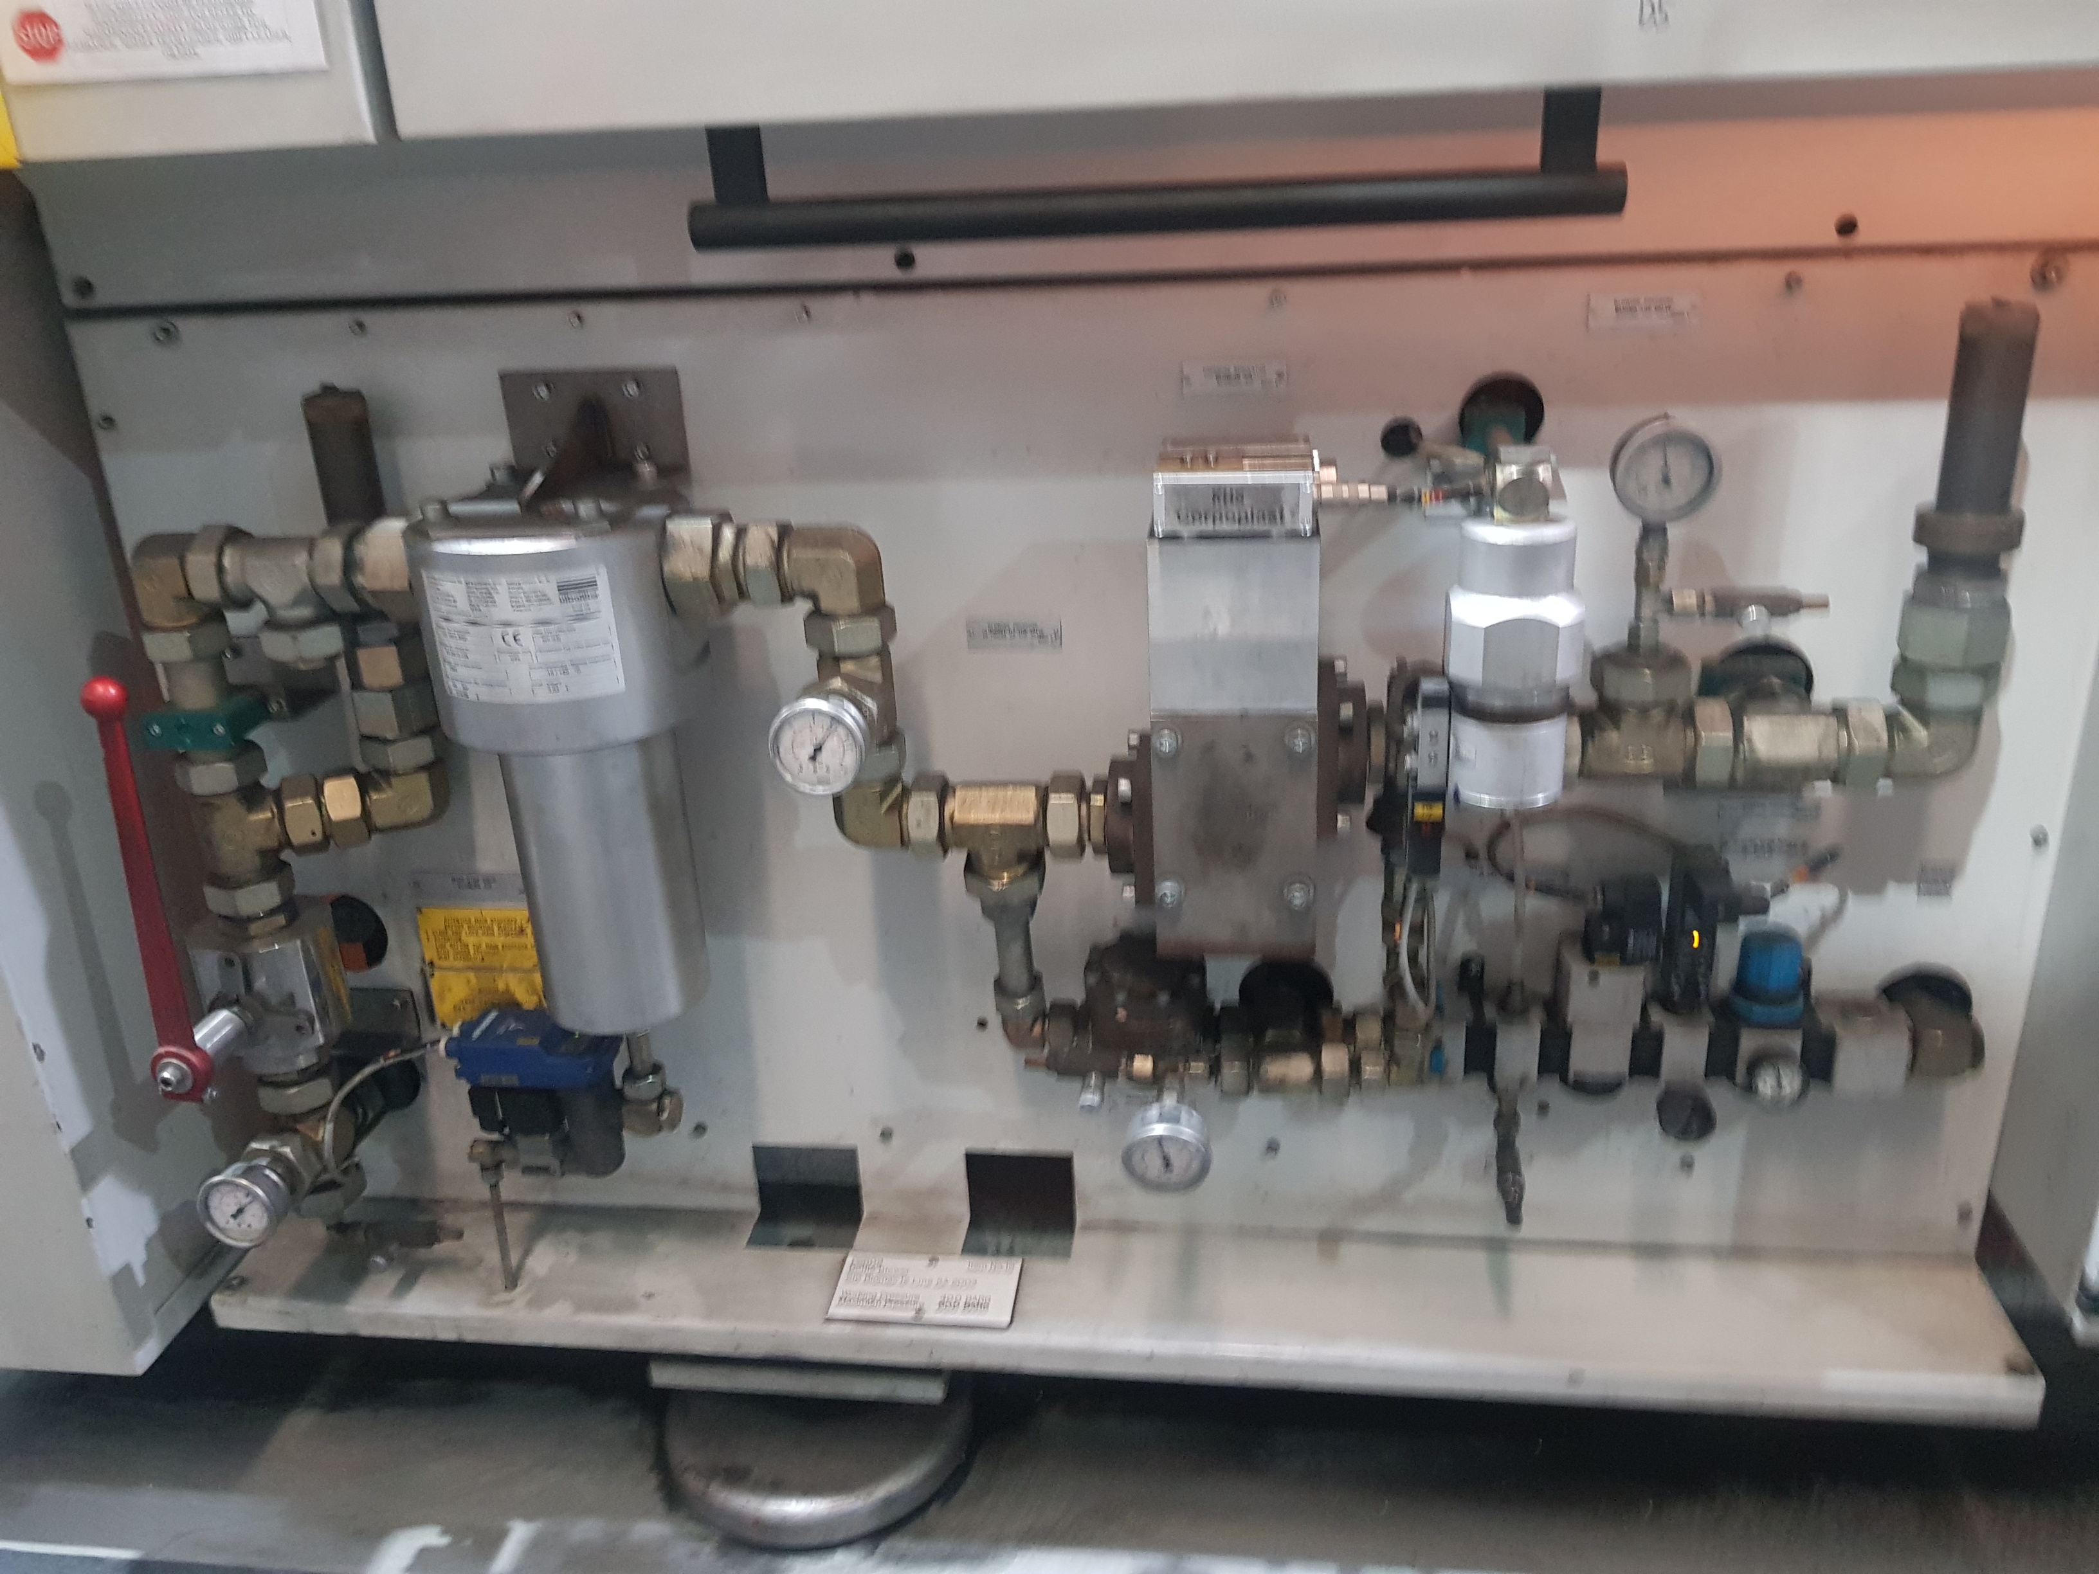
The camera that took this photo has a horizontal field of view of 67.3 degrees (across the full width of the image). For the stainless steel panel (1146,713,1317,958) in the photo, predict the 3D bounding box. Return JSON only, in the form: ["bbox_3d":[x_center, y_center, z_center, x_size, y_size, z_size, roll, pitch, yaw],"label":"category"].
[{"bbox_3d":[0.129,0.023,1.109,0.110,0.179,0.075,0,20,7],"label":"stainless steel panel"}]

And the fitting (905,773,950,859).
[{"bbox_3d":[-0.079,0.018,1.018,0.025,0.054,0.053,0,21,8],"label":"fitting"}]

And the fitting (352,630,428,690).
[{"bbox_3d":[-0.448,-0.086,1.070,0.047,0.030,0.047,0,22,8],"label":"fitting"}]

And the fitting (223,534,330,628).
[{"bbox_3d":[-0.519,-0.139,1.058,0.062,0.052,0.044,0,22,8],"label":"fitting"}]

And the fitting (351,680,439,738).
[{"bbox_3d":[-0.450,-0.053,1.086,0.053,0.032,0.051,0,21,8],"label":"fitting"}]

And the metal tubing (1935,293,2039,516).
[{"bbox_3d":[0.549,-0.220,0.924,0.038,0.115,0.038,0,22,8],"label":"metal tubing"}]

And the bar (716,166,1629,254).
[{"bbox_3d":[0.056,-0.348,0.955,0.562,0.029,0.029,0,21,7],"label":"bar"}]

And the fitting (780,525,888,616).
[{"bbox_3d":[-0.159,-0.161,1.169,0.068,0.060,0.054,0,21,7],"label":"fitting"}]

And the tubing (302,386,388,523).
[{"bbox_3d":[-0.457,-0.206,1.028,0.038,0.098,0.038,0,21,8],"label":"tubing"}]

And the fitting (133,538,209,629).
[{"bbox_3d":[-0.657,-0.155,1.172,0.050,0.061,0.050,0,20,7],"label":"fitting"}]

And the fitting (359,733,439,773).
[{"bbox_3d":[-0.453,-0.023,1.096,0.052,0.023,0.052,0,22,8],"label":"fitting"}]

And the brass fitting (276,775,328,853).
[{"bbox_3d":[-0.517,0.019,1.094,0.025,0.051,0.051,-7,21,-12],"label":"brass fitting"}]

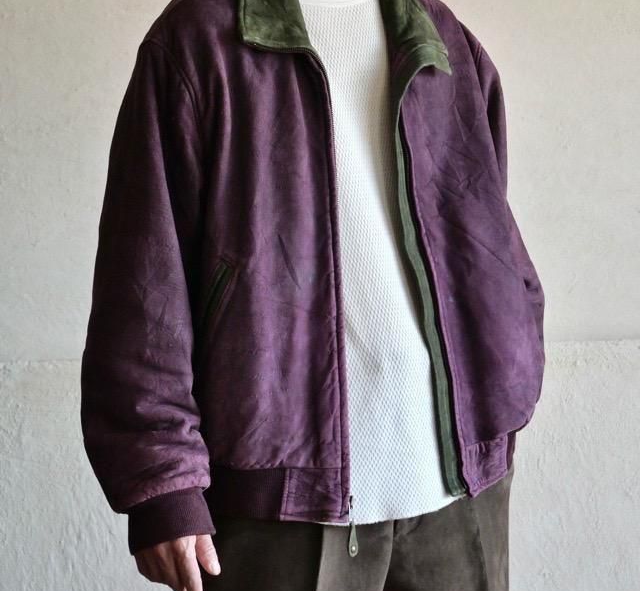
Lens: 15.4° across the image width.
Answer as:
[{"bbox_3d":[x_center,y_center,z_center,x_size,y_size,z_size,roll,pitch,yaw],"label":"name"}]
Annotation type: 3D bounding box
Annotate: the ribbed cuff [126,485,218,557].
[{"bbox_3d":[-0.171,0.259,2.720,0.096,0.058,0.080,-11,-15,-11],"label":"ribbed cuff"}]

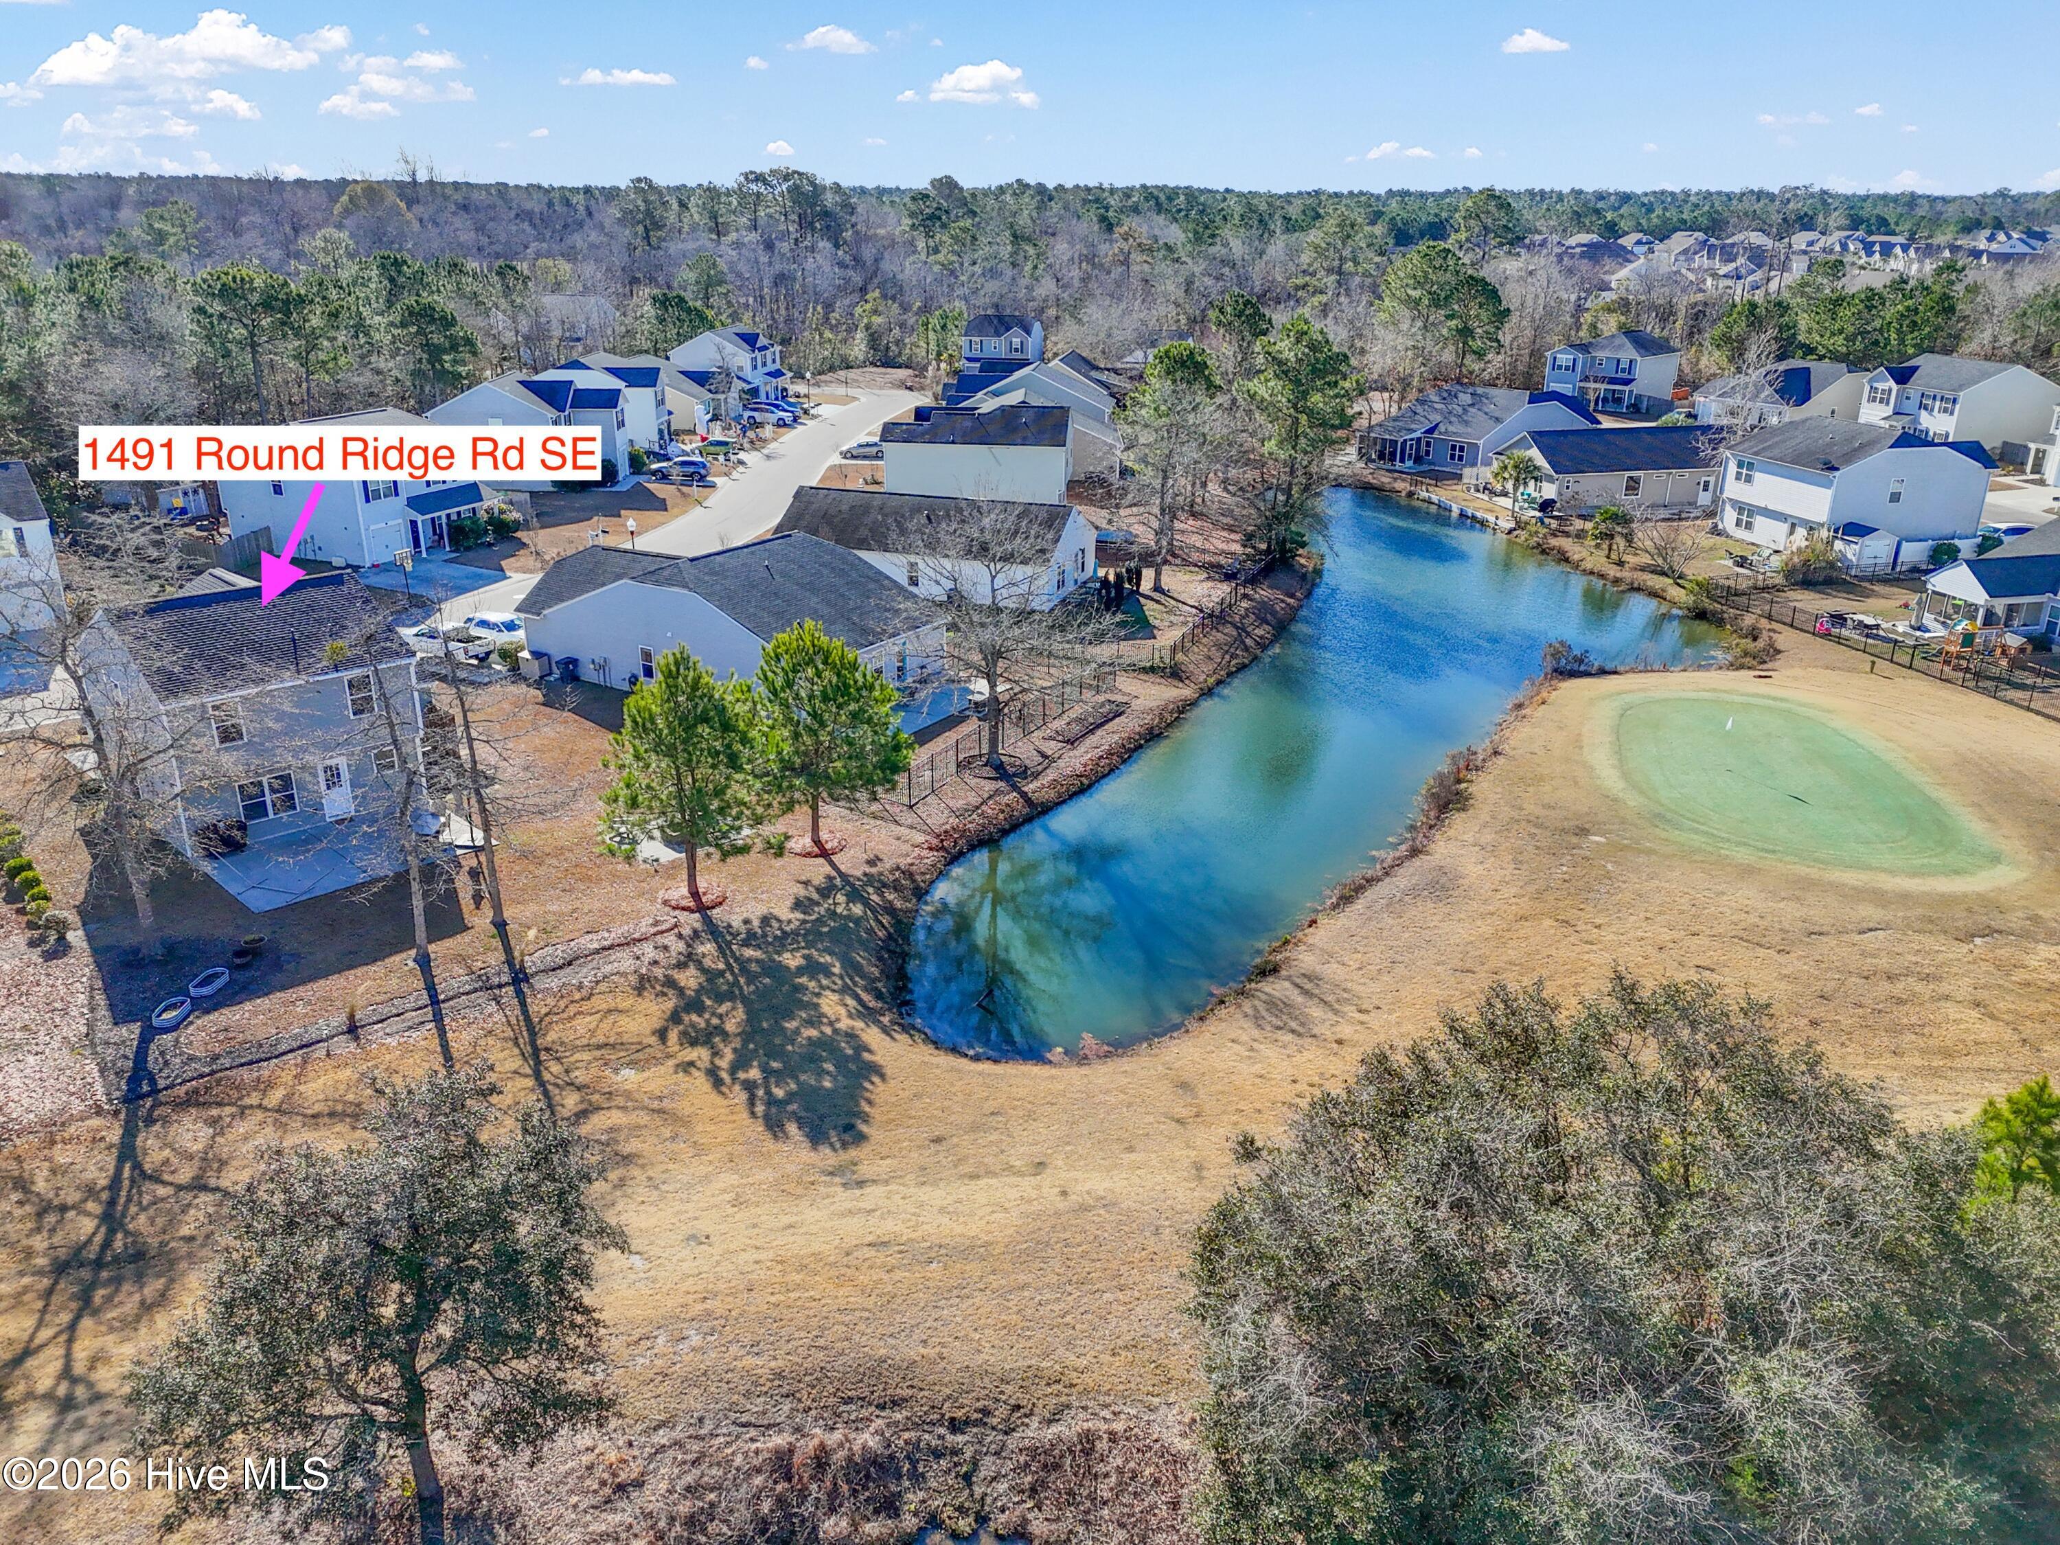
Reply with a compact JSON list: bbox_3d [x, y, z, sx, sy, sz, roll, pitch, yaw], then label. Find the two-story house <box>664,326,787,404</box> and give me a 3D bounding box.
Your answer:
[{"bbox_3d":[-32.535,-44.800,156.856,10.600,7.800,10.000,3,22,6],"label":"two-story house"}]

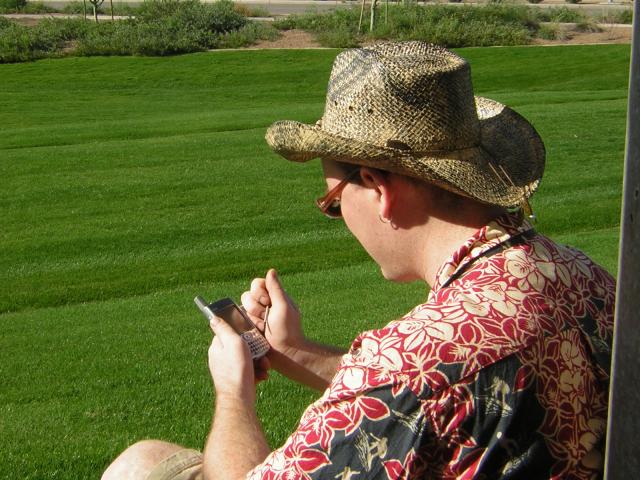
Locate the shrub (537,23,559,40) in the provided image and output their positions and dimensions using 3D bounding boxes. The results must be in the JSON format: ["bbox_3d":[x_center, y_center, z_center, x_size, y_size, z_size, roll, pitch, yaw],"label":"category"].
[{"bbox_3d":[5.516,-5.056,26.000,0.530,0.440,0.500,0,14,0],"label":"shrub"}]

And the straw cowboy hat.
[{"bbox_3d":[0.104,-0.157,1.350,0.370,0.150,0.300,17,22,34],"label":"straw cowboy hat"}]

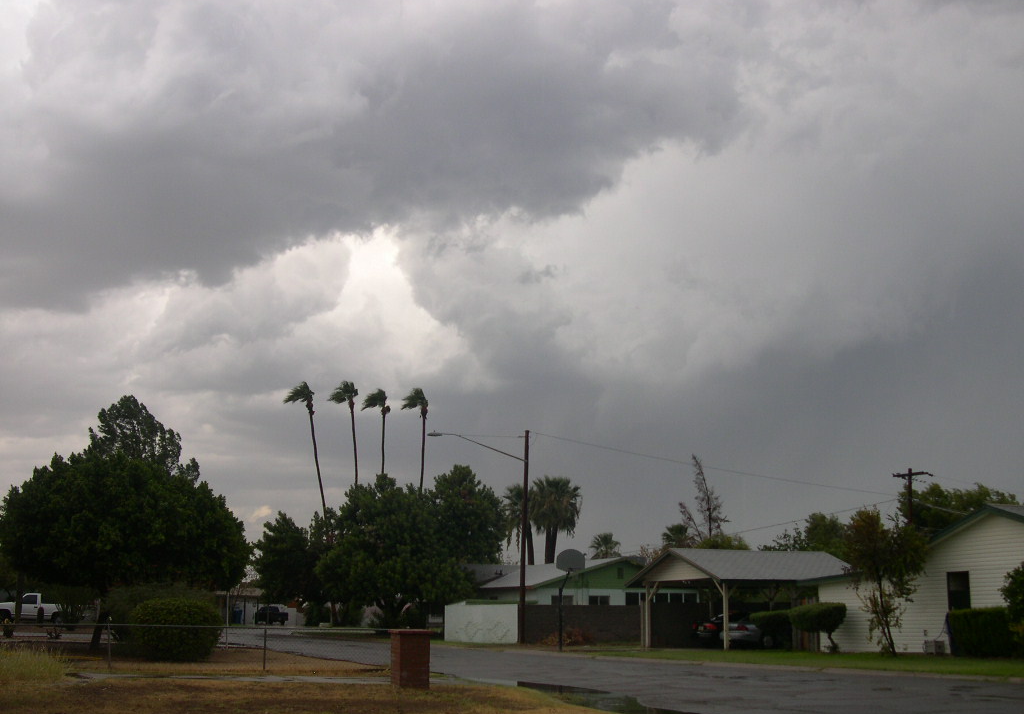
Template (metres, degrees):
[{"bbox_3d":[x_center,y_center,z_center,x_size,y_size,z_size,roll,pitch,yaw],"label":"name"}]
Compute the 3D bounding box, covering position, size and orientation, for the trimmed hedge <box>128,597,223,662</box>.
[{"bbox_3d":[-10.247,8.224,34.013,2.850,1.850,2.600,0,-13,0],"label":"trimmed hedge"}]

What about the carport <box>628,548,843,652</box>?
[{"bbox_3d":[9.390,9.428,43.845,7.400,3.662,6.075,6,-14,-25],"label":"carport"}]

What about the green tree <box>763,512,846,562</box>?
[{"bbox_3d":[17.239,12.512,64.856,5.600,7.150,5.200,0,-13,0],"label":"green tree"}]

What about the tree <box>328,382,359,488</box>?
[{"bbox_3d":[-16.160,13.865,108.596,3.509,23.660,2.900,0,-13,0],"label":"tree"}]

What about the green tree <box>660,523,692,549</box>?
[{"bbox_3d":[11.887,15.776,80.516,2.500,7.640,2.500,0,-13,0],"label":"green tree"}]

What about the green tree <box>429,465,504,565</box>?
[{"bbox_3d":[-3.666,14.024,82.945,6.400,12.080,6.200,0,-13,0],"label":"green tree"}]

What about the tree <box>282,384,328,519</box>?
[{"bbox_3d":[-19.388,13.955,108.572,5.632,23.440,3.000,0,-13,0],"label":"tree"}]

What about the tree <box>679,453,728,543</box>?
[{"bbox_3d":[11.280,10.893,65.215,3.100,10.410,3.000,0,-13,0],"label":"tree"}]

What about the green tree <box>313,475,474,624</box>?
[{"bbox_3d":[-8.189,13.376,76.935,10.400,10.550,9.800,0,-13,0],"label":"green tree"}]

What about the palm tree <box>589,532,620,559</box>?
[{"bbox_3d":[7.548,18.125,91.258,2.617,7.843,2.700,0,-13,0],"label":"palm tree"}]

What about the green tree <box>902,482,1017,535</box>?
[{"bbox_3d":[27.821,12.401,68.995,7.558,9.399,7.500,0,-13,0],"label":"green tree"}]

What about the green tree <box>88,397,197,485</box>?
[{"bbox_3d":[-23.087,9.582,69.573,7.384,14.645,7.200,0,-13,0],"label":"green tree"}]

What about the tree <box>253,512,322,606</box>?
[{"bbox_3d":[-18.520,17.443,92.408,6.400,9.430,6.200,0,-13,0],"label":"tree"}]

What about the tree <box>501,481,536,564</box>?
[{"bbox_3d":[0.660,15.729,88.716,2.865,11.328,2.800,0,-13,0],"label":"tree"}]

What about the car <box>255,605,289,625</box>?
[{"bbox_3d":[-21.930,23.612,102.287,1.850,1.720,4.900,-2,-13,8],"label":"car"}]

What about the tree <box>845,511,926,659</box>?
[{"bbox_3d":[12.128,7.212,36.112,2.650,4.730,2.500,0,-13,0],"label":"tree"}]

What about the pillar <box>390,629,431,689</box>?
[{"bbox_3d":[-1.735,5.152,19.235,0.570,0.951,0.570,6,-14,-25],"label":"pillar"}]

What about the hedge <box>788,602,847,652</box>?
[{"bbox_3d":[9.884,8.710,36.284,1.877,1.567,1.500,0,-13,0],"label":"hedge"}]

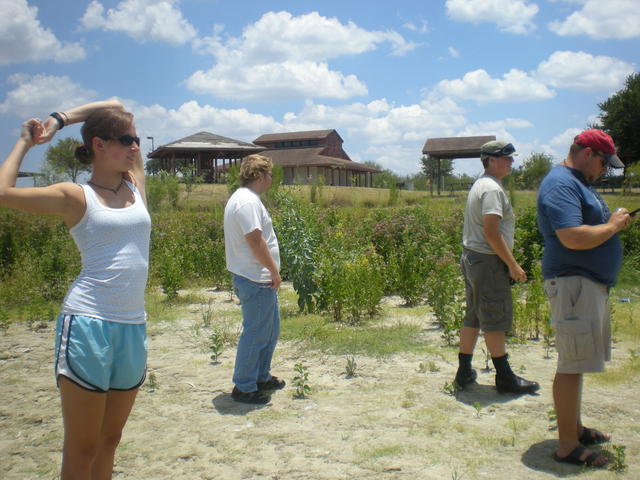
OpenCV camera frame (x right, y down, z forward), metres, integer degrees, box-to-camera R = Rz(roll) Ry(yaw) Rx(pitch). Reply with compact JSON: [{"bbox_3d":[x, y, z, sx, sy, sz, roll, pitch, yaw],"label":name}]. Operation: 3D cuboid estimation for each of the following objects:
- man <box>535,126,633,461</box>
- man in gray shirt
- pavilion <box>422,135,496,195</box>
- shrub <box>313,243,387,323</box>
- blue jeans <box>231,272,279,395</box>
[{"bbox_3d":[1.462,0.295,3.898,0.550,1.790,0.580,1,4,10],"label":"man"},{"bbox_3d":[1.270,0.199,5.057,0.580,1.810,0.520,0,4,0],"label":"man in gray shirt"},{"bbox_3d":[9.461,-4.812,46.000,5.200,3.800,5.800,1,4,16],"label":"pavilion"},{"bbox_3d":[0.330,0.435,7.865,0.820,0.920,0.750,0,4,0],"label":"shrub"},{"bbox_3d":[-0.442,0.622,4.965,0.350,0.920,0.390,0,4,6],"label":"blue jeans"}]

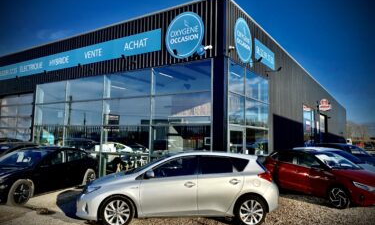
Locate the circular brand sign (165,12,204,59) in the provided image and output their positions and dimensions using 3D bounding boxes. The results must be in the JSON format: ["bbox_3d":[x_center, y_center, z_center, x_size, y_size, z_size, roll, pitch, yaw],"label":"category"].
[{"bbox_3d":[-0.093,-2.629,9.684,1.575,1.575,0.130,-2,-5,34],"label":"circular brand sign"}]

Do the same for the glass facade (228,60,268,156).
[{"bbox_3d":[2.426,0.586,10.791,0.200,4.369,4.095,-2,-5,34],"label":"glass facade"}]

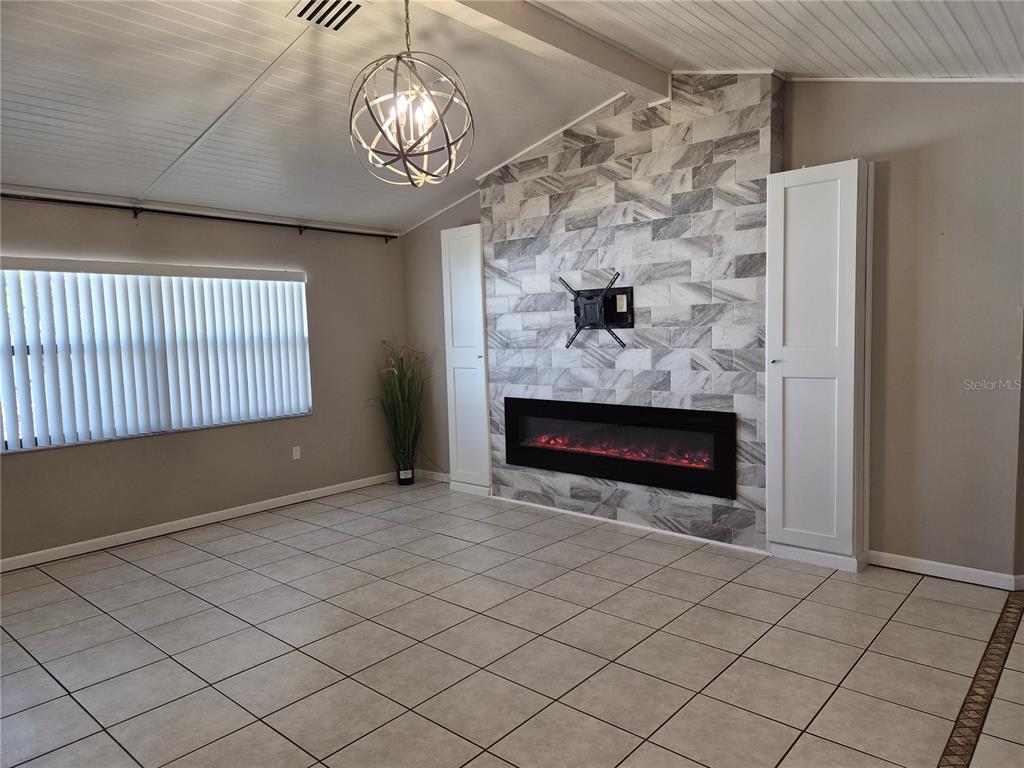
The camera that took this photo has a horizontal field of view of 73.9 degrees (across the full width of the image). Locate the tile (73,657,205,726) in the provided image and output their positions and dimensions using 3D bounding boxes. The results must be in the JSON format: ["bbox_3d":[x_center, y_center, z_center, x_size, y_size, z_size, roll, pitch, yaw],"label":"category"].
[{"bbox_3d":[-1.582,1.305,2.890,0.406,0.010,0.406,3,6,41],"label":"tile"}]

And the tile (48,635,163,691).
[{"bbox_3d":[-1.863,1.275,3.134,0.401,0.012,0.401,3,6,41],"label":"tile"}]

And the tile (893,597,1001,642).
[{"bbox_3d":[2.145,1.157,3.379,0.397,0.012,0.401,3,6,41],"label":"tile"}]

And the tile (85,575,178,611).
[{"bbox_3d":[-2.209,1.216,3.954,0.402,0.010,0.402,2,6,41],"label":"tile"}]

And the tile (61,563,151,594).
[{"bbox_3d":[-2.516,1.203,4.218,0.402,0.010,0.402,2,6,41],"label":"tile"}]

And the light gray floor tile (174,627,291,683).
[{"bbox_3d":[-1.316,1.281,3.229,0.409,0.010,0.409,3,6,41],"label":"light gray floor tile"}]

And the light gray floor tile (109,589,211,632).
[{"bbox_3d":[-1.906,1.231,3.722,0.402,0.010,0.402,3,6,41],"label":"light gray floor tile"}]

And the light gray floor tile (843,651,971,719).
[{"bbox_3d":[1.641,1.240,2.821,0.409,0.010,0.409,3,6,41],"label":"light gray floor tile"}]

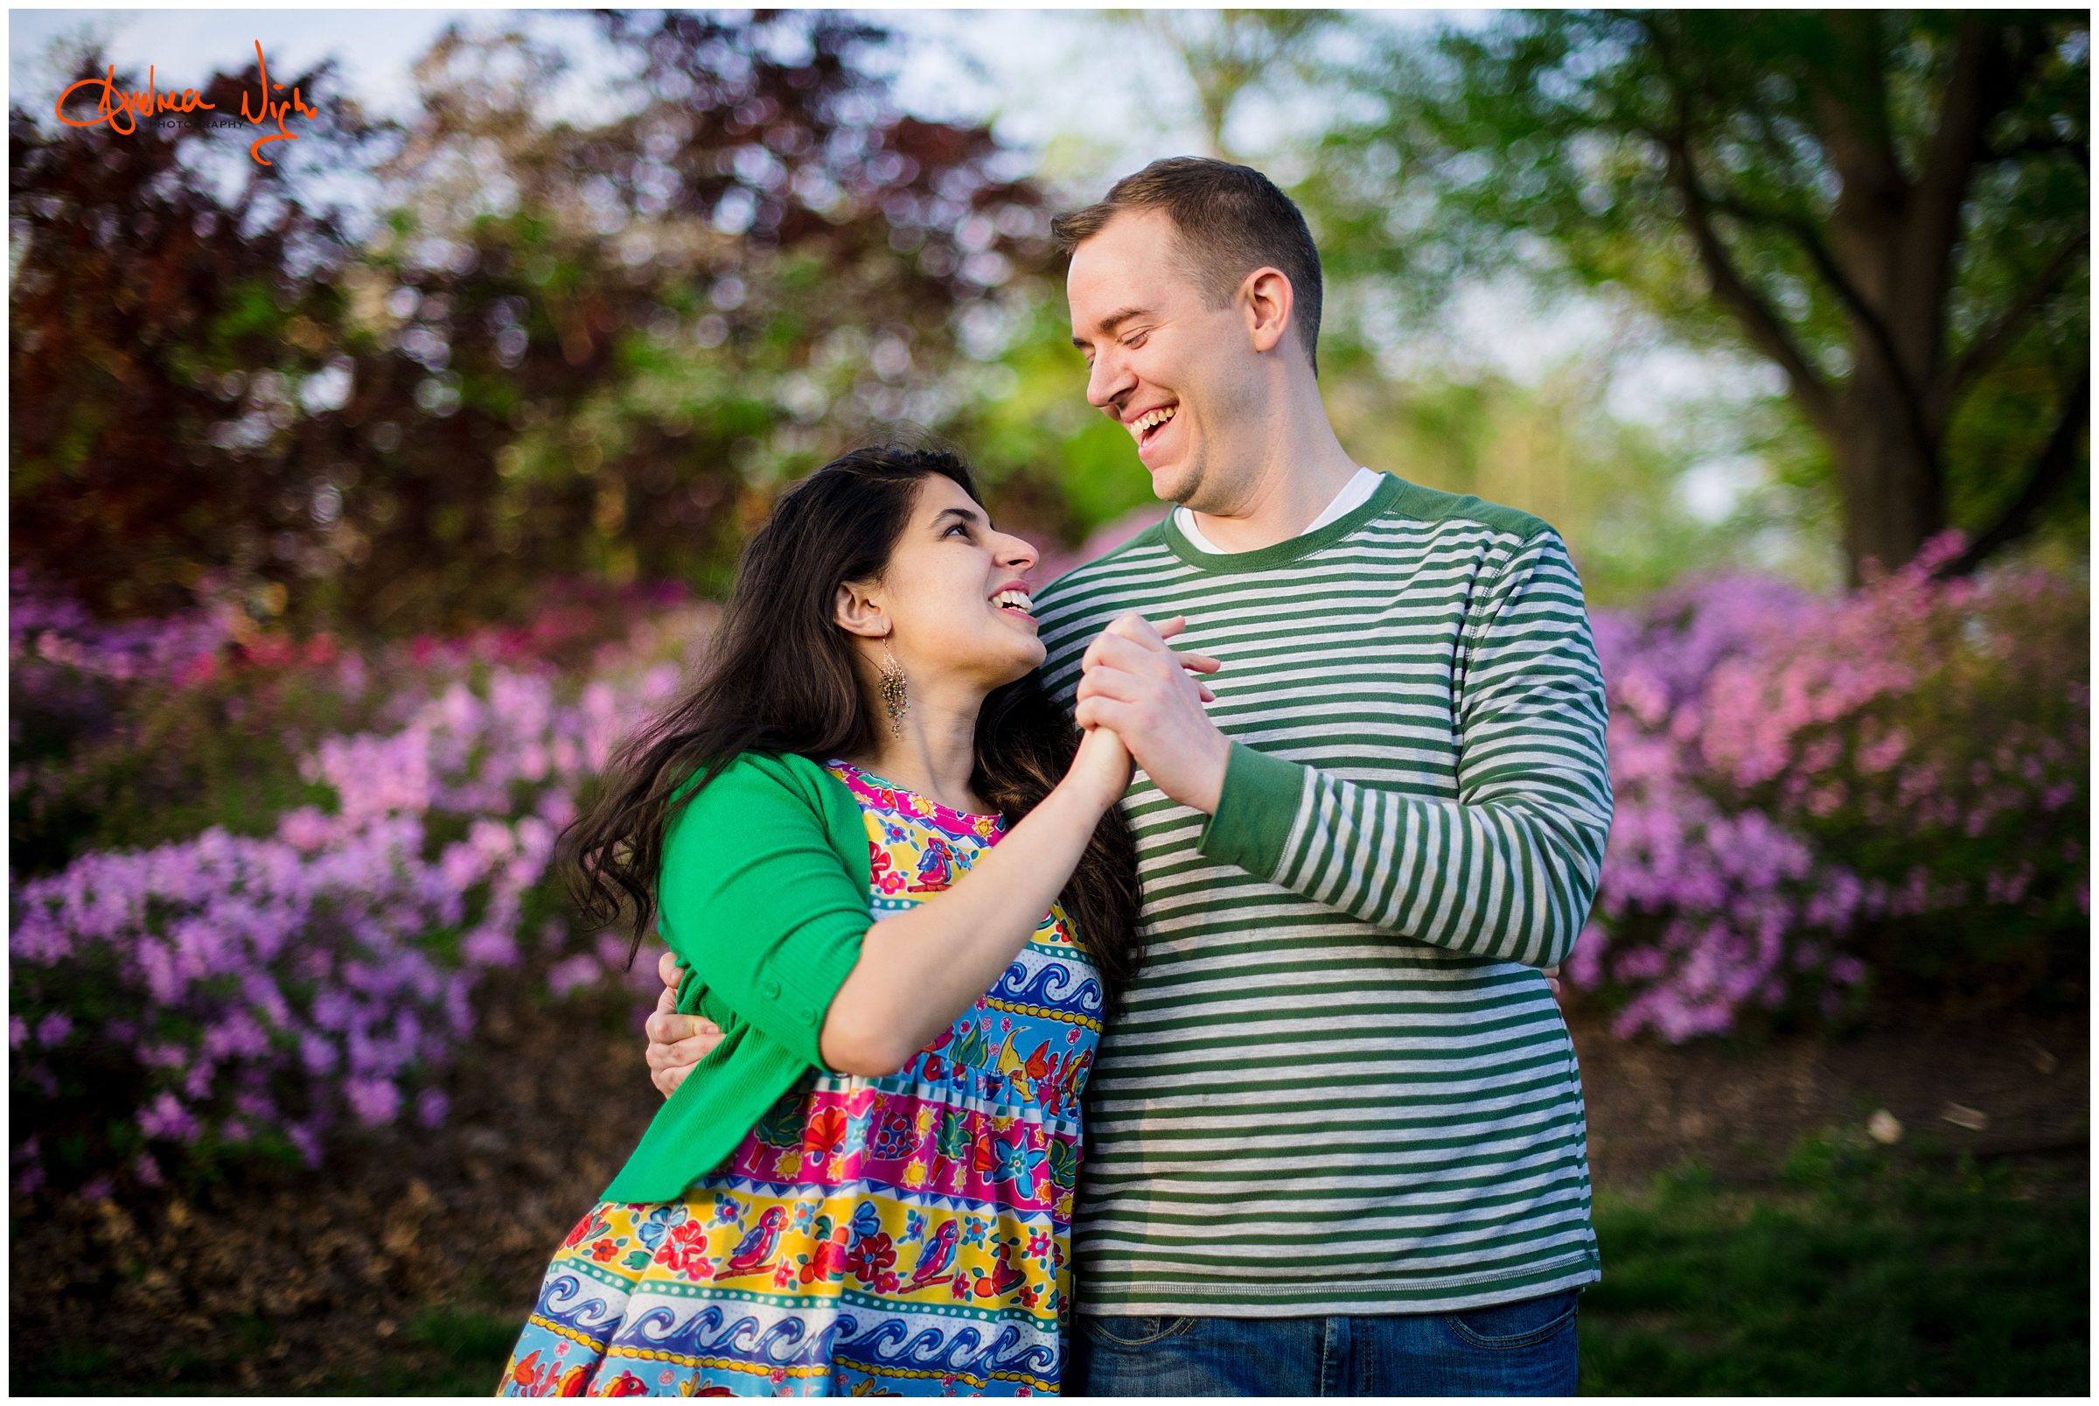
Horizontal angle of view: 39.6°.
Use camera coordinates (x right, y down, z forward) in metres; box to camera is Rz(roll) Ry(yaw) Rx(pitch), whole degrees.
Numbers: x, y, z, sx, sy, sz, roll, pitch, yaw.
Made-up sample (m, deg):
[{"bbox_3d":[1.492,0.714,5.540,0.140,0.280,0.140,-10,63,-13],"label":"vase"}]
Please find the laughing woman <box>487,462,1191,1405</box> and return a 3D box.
[{"bbox_3d":[-0.150,0.580,2.200,0.500,1.600,0.430,-2,4,-36],"label":"laughing woman"}]

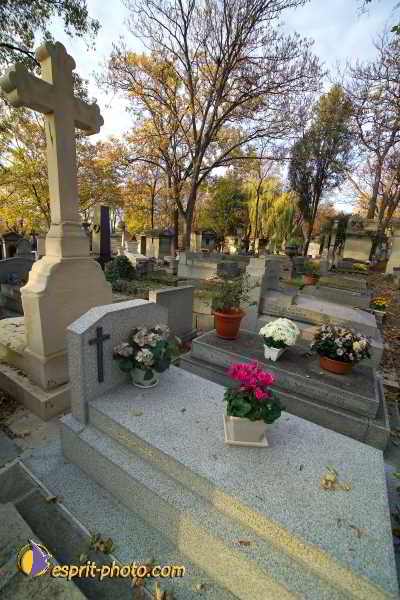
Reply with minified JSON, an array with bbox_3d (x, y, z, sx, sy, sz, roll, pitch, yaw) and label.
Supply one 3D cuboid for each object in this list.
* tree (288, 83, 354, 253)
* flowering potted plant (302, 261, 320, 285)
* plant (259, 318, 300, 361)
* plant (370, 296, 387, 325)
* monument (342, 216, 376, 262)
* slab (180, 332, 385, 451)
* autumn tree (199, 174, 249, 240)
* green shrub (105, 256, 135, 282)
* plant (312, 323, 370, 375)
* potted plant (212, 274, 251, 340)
[{"bbox_3d":[7.699,-7.887,16.484,3.286,10.643,3.286,9,14,21],"label":"tree"},{"bbox_3d":[2.516,-0.621,5.622,0.382,0.530,0.382,9,14,23],"label":"flowering potted plant"},{"bbox_3d":[0.767,0.381,2.455,0.378,0.397,0.378,8,14,18],"label":"plant"},{"bbox_3d":[2.618,0.148,3.636,0.233,0.407,0.233,13,16,35],"label":"plant"},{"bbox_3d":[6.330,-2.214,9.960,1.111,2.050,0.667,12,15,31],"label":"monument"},{"bbox_3d":[0.844,0.730,2.675,1.870,0.369,0.960,12,15,31],"label":"slab"},{"bbox_3d":[2.963,-9.966,28.933,5.760,8.404,5.760,5,13,4],"label":"autumn tree"},{"bbox_3d":[-2.440,-0.934,7.564,0.908,0.756,0.908,-1,14,-18],"label":"green shrub"},{"bbox_3d":[1.303,0.436,2.299,0.487,0.425,0.439,11,15,31],"label":"plant"},{"bbox_3d":[0.374,0.071,2.892,0.451,0.759,0.429,5,13,7],"label":"potted plant"}]

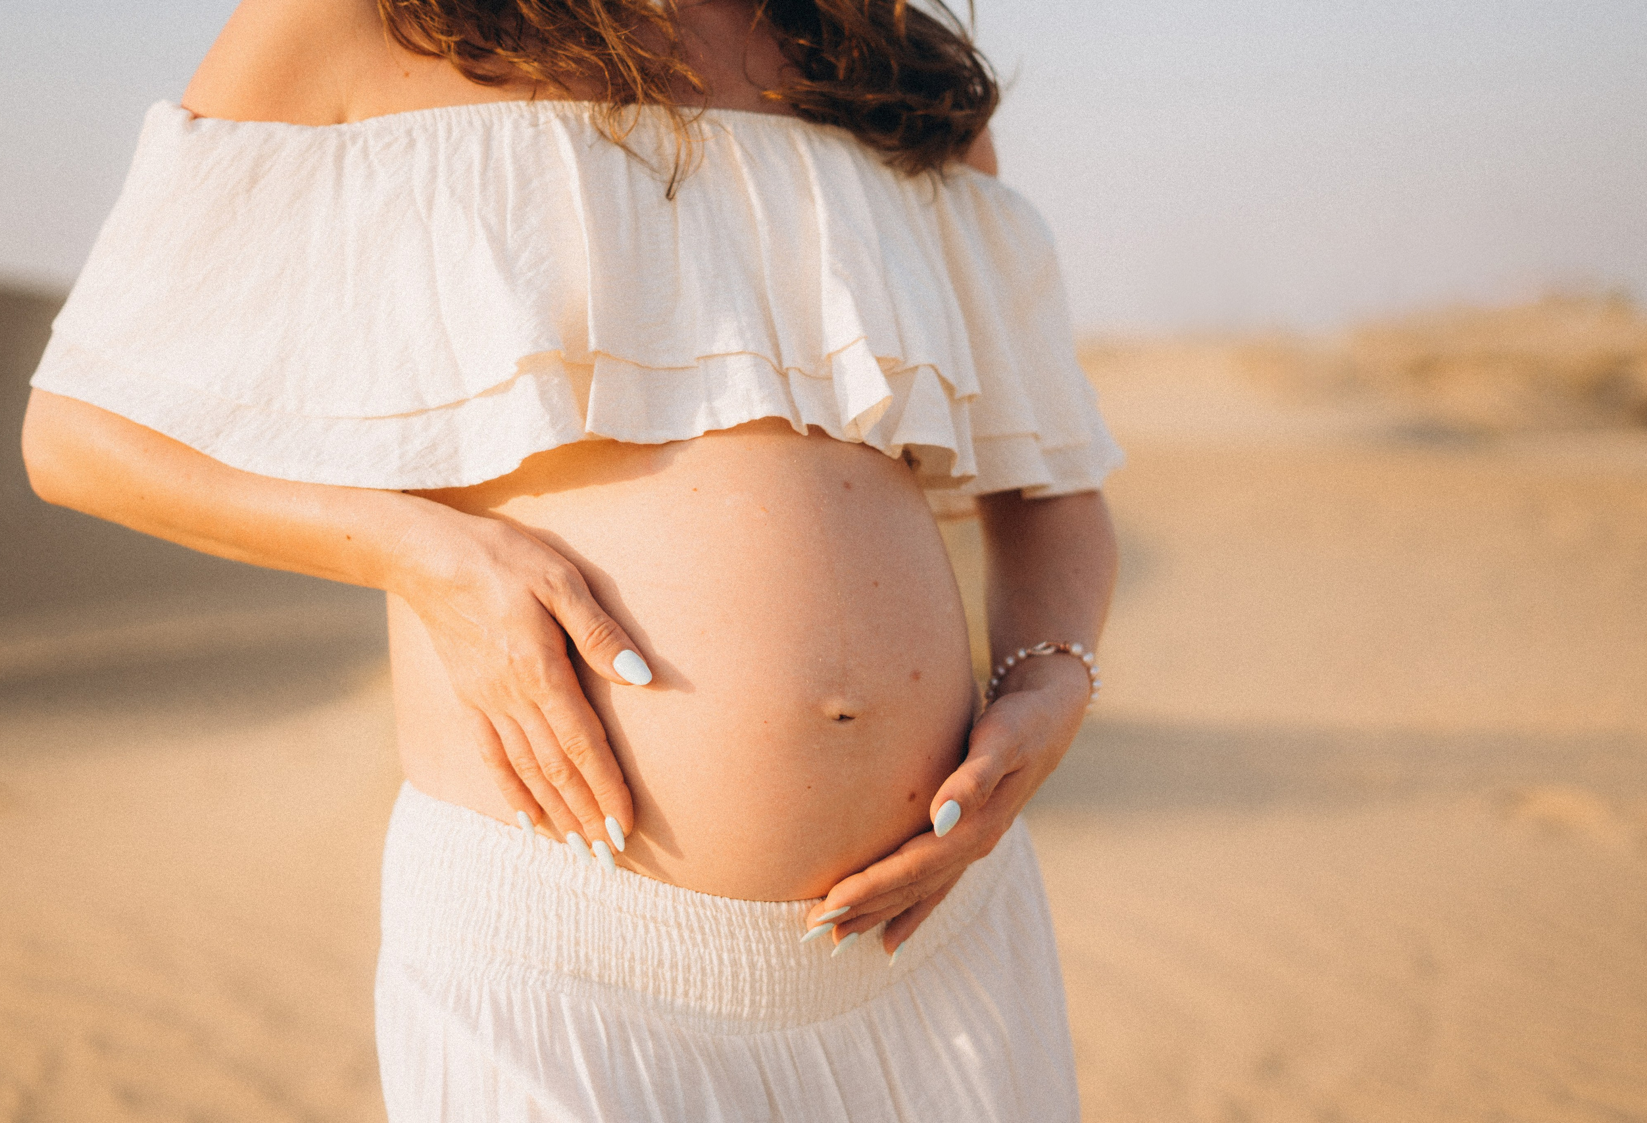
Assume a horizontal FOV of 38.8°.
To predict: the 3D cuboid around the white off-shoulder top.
[{"bbox_3d":[-0.098,-0.131,1.203,0.575,0.190,0.280,-3,6,-28],"label":"white off-shoulder top"}]

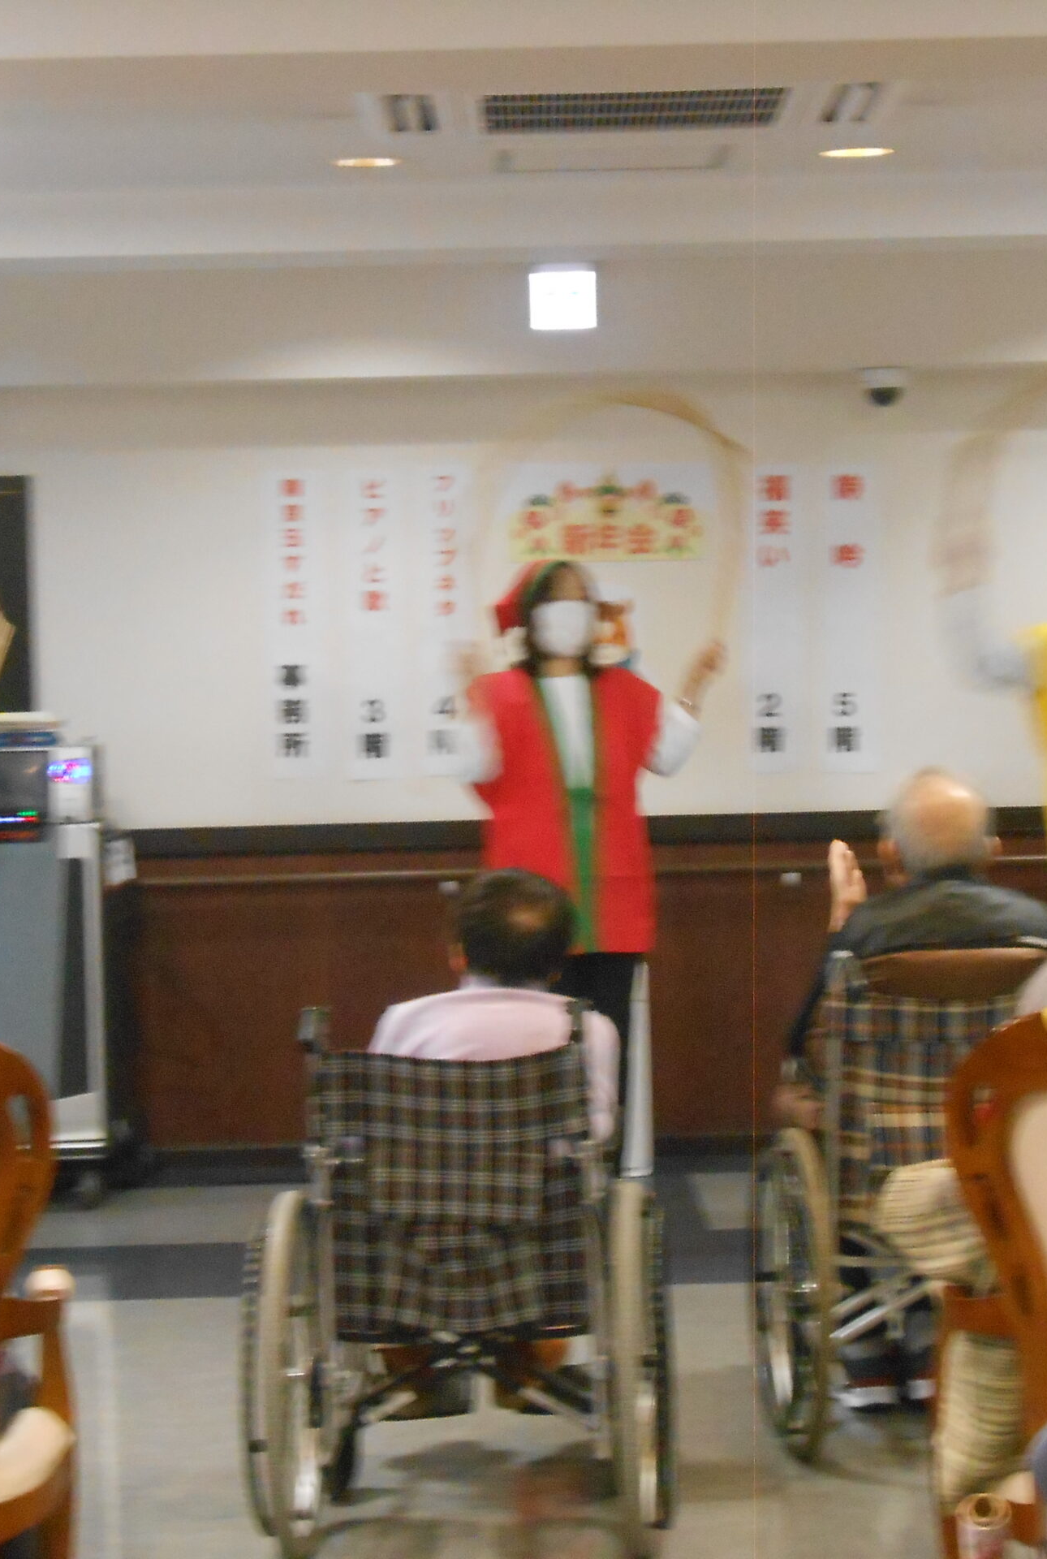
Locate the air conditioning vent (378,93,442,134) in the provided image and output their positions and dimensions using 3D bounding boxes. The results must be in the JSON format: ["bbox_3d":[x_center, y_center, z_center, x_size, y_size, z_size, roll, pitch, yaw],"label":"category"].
[{"bbox_3d":[-0.203,-1.198,6.750,0.100,0.040,0.480,-1,2,0],"label":"air conditioning vent"}]

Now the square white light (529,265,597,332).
[{"bbox_3d":[0.085,-1.037,8.150,0.147,0.147,0.060,-1,2,0],"label":"square white light"}]

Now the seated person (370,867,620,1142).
[{"bbox_3d":[-0.021,0.631,6.217,0.480,1.020,0.800,-1,2,4],"label":"seated person"}]

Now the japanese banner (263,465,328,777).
[{"bbox_3d":[-0.629,-0.426,10.390,0.152,0.840,0.010,-1,2,0],"label":"japanese banner"}]

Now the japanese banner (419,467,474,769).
[{"bbox_3d":[-0.212,-0.435,10.393,0.152,0.840,0.010,-1,2,0],"label":"japanese banner"}]

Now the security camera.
[{"bbox_3d":[0.934,-1.016,9.800,0.125,0.100,0.125,-1,2,0],"label":"security camera"}]

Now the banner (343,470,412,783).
[{"bbox_3d":[-0.410,-0.424,10.392,0.152,0.840,0.010,-1,2,0],"label":"banner"}]

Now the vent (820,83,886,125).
[{"bbox_3d":[0.585,-1.210,6.782,0.100,0.030,0.500,-1,2,0],"label":"vent"}]

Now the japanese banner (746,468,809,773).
[{"bbox_3d":[0.710,-0.442,10.570,0.180,0.855,0.012,-1,2,0],"label":"japanese banner"}]

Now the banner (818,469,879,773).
[{"bbox_3d":[0.893,-0.438,10.402,0.152,0.840,0.010,-1,2,0],"label":"banner"}]

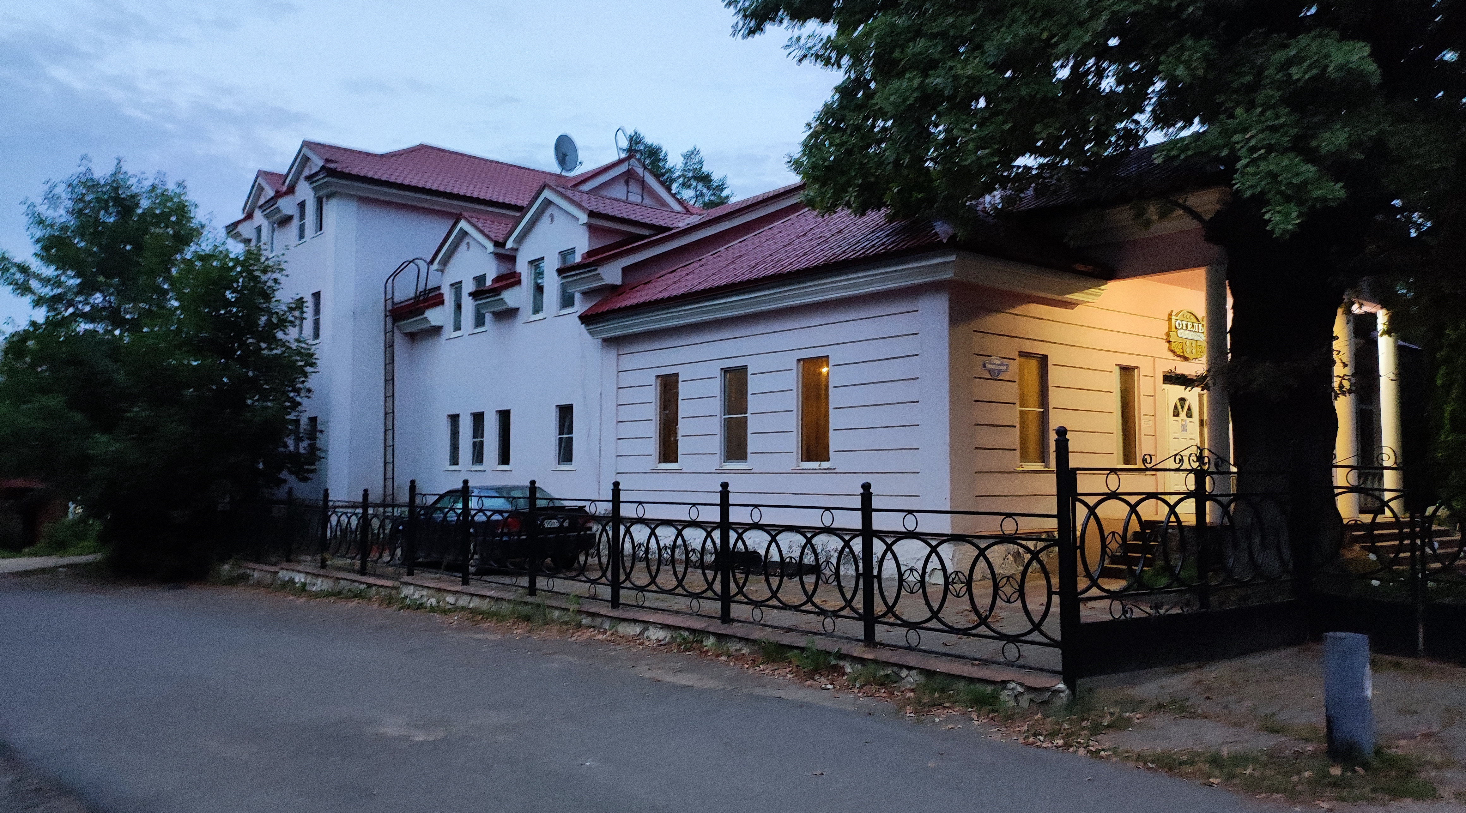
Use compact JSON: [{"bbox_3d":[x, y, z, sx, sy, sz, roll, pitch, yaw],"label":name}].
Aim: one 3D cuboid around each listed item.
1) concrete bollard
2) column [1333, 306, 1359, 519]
[{"bbox_3d":[3.345,1.575,5.750,0.220,0.660,0.220,4,-5,-40],"label":"concrete bollard"},{"bbox_3d":[9.830,0.075,16.950,0.285,3.440,0.285,4,-5,-40],"label":"column"}]

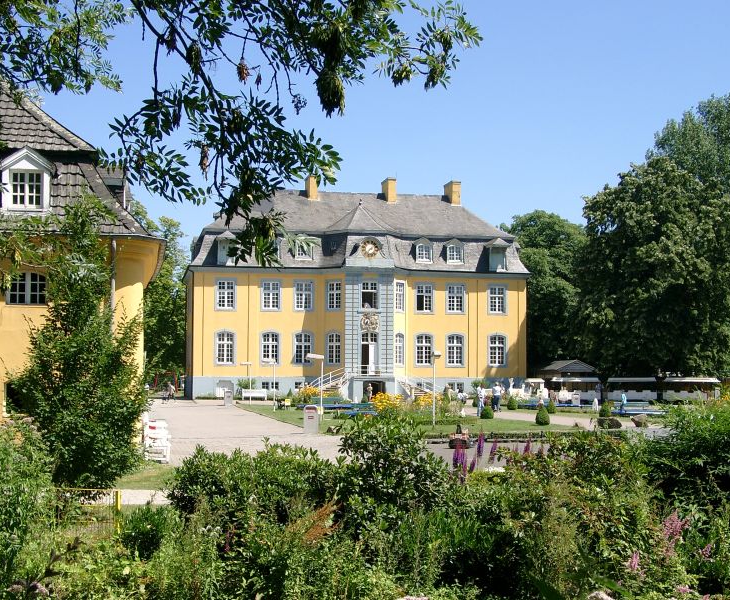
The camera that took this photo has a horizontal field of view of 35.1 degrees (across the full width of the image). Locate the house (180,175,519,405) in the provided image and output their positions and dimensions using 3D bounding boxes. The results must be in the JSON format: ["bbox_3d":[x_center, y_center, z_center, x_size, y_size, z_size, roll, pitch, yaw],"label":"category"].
[{"bbox_3d":[-1.109,-0.911,113.091,32.200,21.000,19.000,1,-4,-11],"label":"house"}]

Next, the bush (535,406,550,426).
[{"bbox_3d":[7.220,4.718,46.939,0.590,0.790,0.590,0,-4,9],"label":"bush"}]

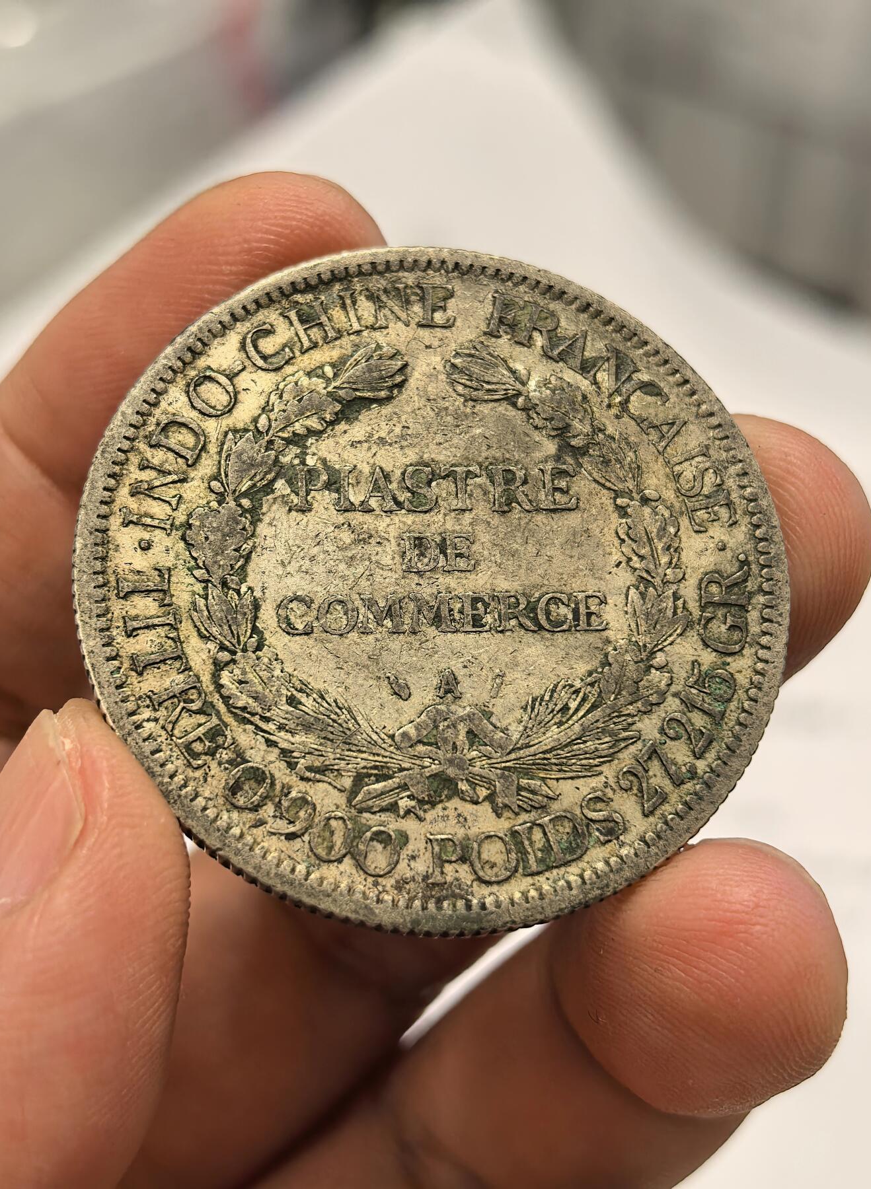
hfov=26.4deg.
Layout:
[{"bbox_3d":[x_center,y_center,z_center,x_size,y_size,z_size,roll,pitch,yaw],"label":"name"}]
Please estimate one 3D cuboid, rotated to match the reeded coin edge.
[{"bbox_3d":[0.000,-0.001,0.102,0.039,0.003,0.039,-1,72,-8],"label":"reeded coin edge"}]

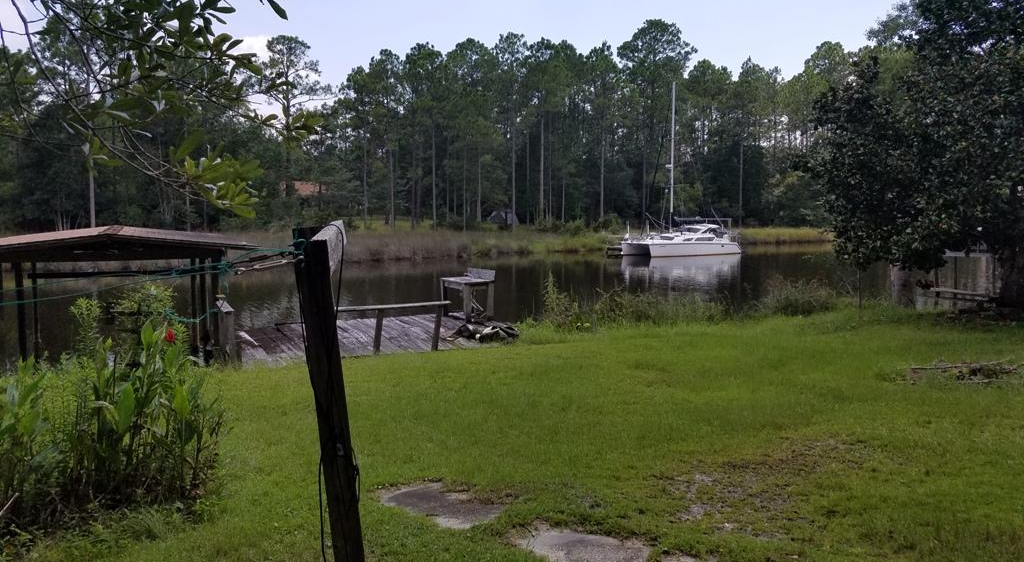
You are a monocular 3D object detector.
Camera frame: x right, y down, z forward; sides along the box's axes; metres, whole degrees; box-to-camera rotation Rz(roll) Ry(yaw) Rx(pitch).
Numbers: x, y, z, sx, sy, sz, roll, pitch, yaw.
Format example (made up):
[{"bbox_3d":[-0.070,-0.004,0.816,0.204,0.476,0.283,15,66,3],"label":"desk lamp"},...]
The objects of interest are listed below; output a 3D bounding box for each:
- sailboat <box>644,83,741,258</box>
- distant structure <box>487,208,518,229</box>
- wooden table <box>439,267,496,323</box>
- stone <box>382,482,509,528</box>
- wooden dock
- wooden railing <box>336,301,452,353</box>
[{"bbox_3d":[14.250,-9.176,64.352,10.400,14.500,4.200,-3,6,-33],"label":"sailboat"},{"bbox_3d":[-1.198,-8.009,97.000,3.700,2.300,3.200,0,5,-6],"label":"distant structure"},{"bbox_3d":[-0.992,0.315,17.578,0.780,1.060,1.420,-2,5,-25],"label":"wooden table"},{"bbox_3d":[-0.396,1.328,4.451,0.600,0.060,0.420,4,6,38],"label":"stone"},{"bbox_3d":[-2.730,1.171,15.227,5.300,0.250,4.530,-2,5,-25],"label":"wooden dock"},{"bbox_3d":[-2.078,0.812,12.905,2.236,0.835,0.140,-2,5,-25],"label":"wooden railing"}]

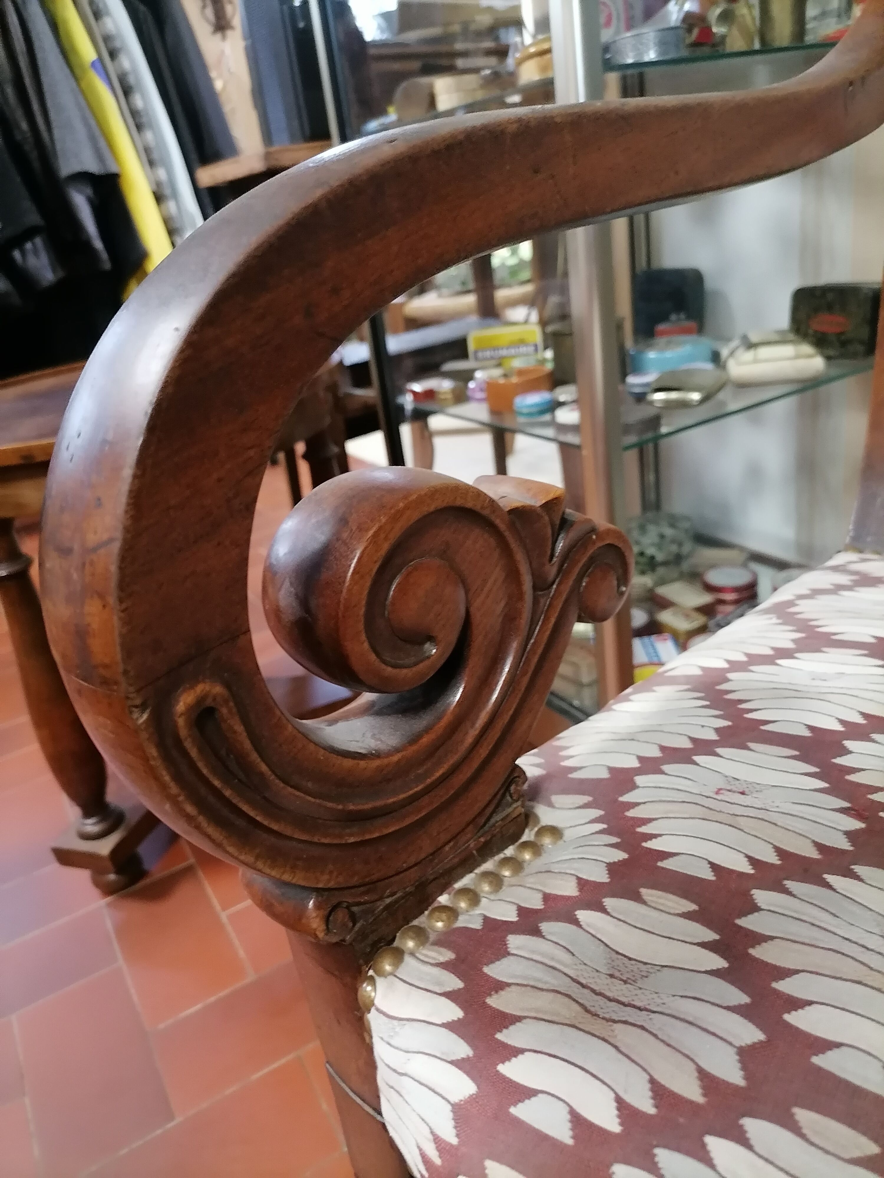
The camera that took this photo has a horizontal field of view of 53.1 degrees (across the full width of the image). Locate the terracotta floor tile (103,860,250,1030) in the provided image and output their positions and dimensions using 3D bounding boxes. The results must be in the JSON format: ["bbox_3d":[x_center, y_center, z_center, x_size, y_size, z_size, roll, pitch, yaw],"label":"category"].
[{"bbox_3d":[-0.319,0.422,1.061,0.114,0.014,0.231,-20,26,-25],"label":"terracotta floor tile"}]

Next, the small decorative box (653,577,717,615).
[{"bbox_3d":[0.422,0.021,1.538,0.055,0.025,0.093,-18,25,-20],"label":"small decorative box"}]

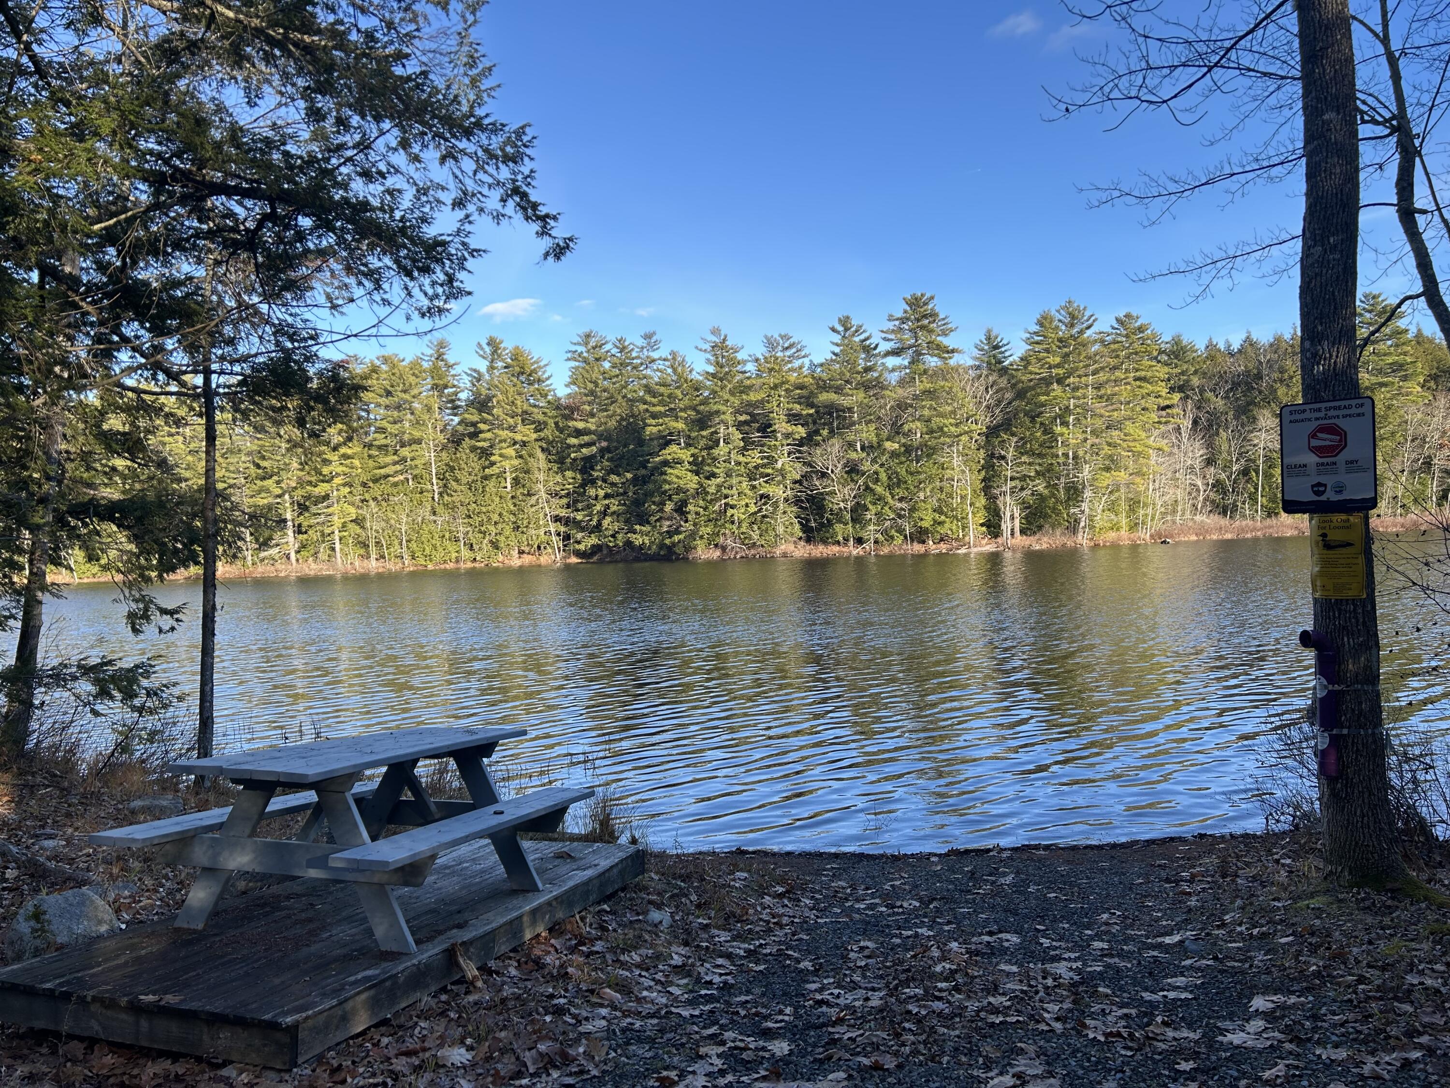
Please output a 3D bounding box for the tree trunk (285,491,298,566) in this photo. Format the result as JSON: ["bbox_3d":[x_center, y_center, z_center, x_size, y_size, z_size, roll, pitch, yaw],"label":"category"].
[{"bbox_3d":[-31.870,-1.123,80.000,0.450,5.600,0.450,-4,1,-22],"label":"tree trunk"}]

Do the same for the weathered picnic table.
[{"bbox_3d":[-1.717,1.370,5.300,1.510,0.775,1.825,-1,-4,18],"label":"weathered picnic table"}]

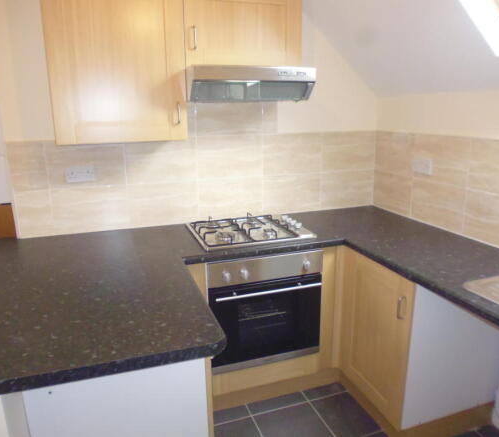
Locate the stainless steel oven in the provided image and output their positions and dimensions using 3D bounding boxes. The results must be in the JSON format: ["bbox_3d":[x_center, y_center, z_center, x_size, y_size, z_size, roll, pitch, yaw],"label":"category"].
[{"bbox_3d":[0.017,0.412,2.260,0.596,0.592,0.570,-5,15,-17],"label":"stainless steel oven"}]

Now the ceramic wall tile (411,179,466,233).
[{"bbox_3d":[1.022,-0.084,2.214,0.010,0.230,0.398,-5,15,-16],"label":"ceramic wall tile"}]

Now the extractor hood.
[{"bbox_3d":[-0.032,-0.677,2.083,0.598,0.145,0.475,-5,15,-17],"label":"extractor hood"}]

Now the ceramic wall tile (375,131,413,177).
[{"bbox_3d":[0.901,-0.409,2.526,0.010,0.249,0.380,-5,15,-16],"label":"ceramic wall tile"}]

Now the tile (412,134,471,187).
[{"bbox_3d":[1.018,-0.318,2.159,0.010,0.249,0.398,-5,15,-16],"label":"tile"}]

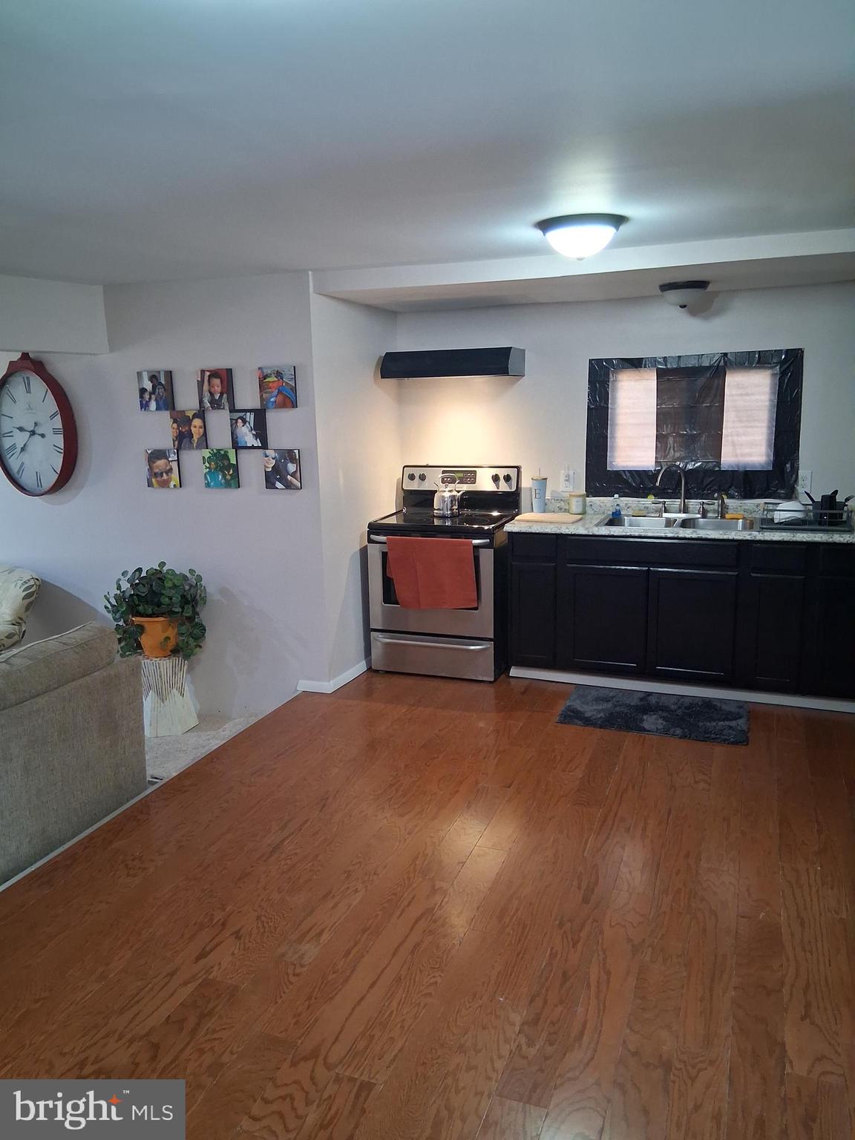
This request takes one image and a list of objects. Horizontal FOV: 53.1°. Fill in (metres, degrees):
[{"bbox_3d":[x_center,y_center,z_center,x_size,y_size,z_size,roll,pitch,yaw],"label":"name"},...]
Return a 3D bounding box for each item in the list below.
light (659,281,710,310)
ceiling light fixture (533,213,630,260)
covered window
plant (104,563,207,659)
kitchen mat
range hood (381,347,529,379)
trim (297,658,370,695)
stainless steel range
[{"bbox_3d":[1.309,-1.395,4.367,0.256,0.121,0.256,3,12,20],"label":"light"},{"bbox_3d":[0.595,-1.262,3.294,0.352,0.133,0.352,3,12,20],"label":"ceiling light fixture"},{"bbox_3d":[1.489,-0.811,4.892,1.166,0.818,0.030,3,12,20],"label":"covered window"},{"bbox_3d":[-1.509,0.230,4.749,0.560,0.490,0.520,3,12,20],"label":"plant"},{"bbox_3d":[1.169,0.727,4.416,0.910,0.020,0.581,3,12,20],"label":"kitchen mat"},{"bbox_3d":[0.156,-1.223,5.108,0.777,0.165,0.420,3,12,20],"label":"range hood"},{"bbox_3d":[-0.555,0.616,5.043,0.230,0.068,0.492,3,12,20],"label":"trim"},{"bbox_3d":[0.121,-0.006,5.207,0.759,1.197,0.680,3,12,20],"label":"stainless steel range"}]

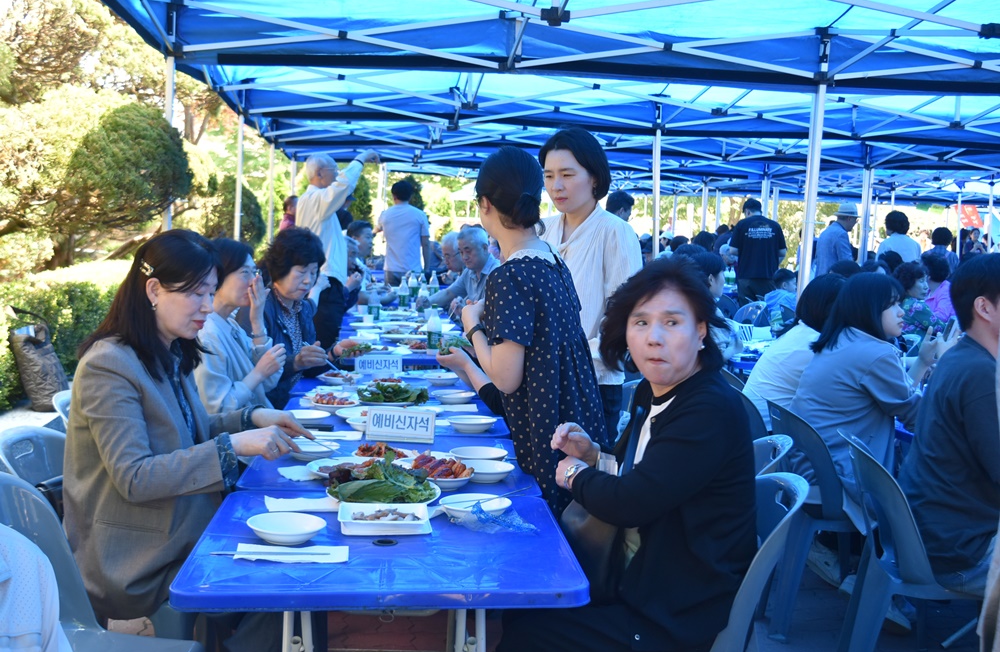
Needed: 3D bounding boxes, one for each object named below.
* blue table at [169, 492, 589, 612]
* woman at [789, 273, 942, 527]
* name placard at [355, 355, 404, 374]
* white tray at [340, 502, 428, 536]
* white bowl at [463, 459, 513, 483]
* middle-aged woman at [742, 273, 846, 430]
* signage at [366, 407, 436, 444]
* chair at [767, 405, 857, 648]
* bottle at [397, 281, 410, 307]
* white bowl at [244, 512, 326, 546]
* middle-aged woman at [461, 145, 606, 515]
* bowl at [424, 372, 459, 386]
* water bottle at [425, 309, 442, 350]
[{"bbox_3d":[-0.245,0.791,2.436,0.750,0.720,0.750,1,5,-5],"label":"blue table"},{"bbox_3d":[1.306,0.435,4.097,0.600,1.210,0.470,1,5,-5],"label":"woman"},{"bbox_3d":[-0.509,0.166,4.927,0.200,0.096,0.055,1,6,-10],"label":"name placard"},{"bbox_3d":[-0.236,0.403,2.430,0.189,0.032,0.153,1,5,-5],"label":"white tray"},{"bbox_3d":[-0.043,0.384,3.073,0.168,0.040,0.168,1,5,0],"label":"white bowl"},{"bbox_3d":[1.280,0.400,4.680,0.700,1.210,0.460,0,6,-16],"label":"middle-aged woman"},{"bbox_3d":[-0.294,0.302,3.574,0.210,0.096,0.055,2,6,10],"label":"signage"},{"bbox_3d":[1.175,0.646,4.105,0.520,0.780,0.470,1,5,-5],"label":"chair"},{"bbox_3d":[-0.700,-0.238,8.585,0.074,0.243,0.074,1,5,-5],"label":"bottle"},{"bbox_3d":[-0.452,0.432,2.464,0.168,0.040,0.168,1,5,0],"label":"white bowl"},{"bbox_3d":[0.095,0.320,3.150,0.400,1.600,0.460,5,6,32],"label":"middle-aged woman"},{"bbox_3d":[-0.230,0.216,4.617,0.141,0.038,0.141,1,5,-5],"label":"bowl"},{"bbox_3d":[-0.315,0.017,5.706,0.071,0.245,0.071,1,5,-5],"label":"water bottle"}]

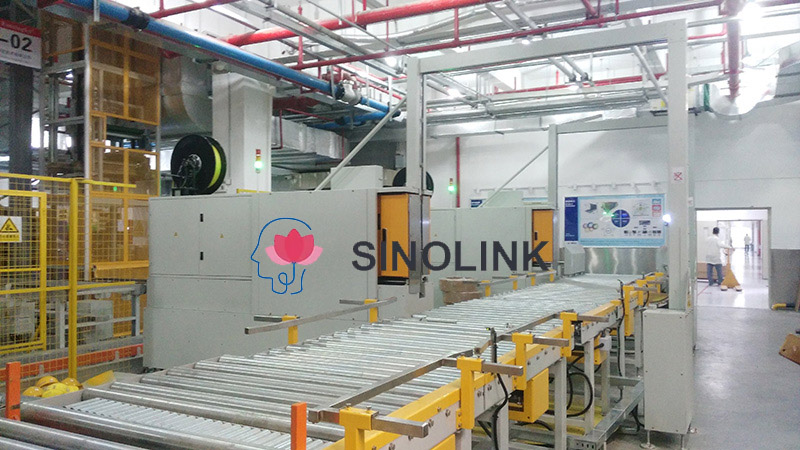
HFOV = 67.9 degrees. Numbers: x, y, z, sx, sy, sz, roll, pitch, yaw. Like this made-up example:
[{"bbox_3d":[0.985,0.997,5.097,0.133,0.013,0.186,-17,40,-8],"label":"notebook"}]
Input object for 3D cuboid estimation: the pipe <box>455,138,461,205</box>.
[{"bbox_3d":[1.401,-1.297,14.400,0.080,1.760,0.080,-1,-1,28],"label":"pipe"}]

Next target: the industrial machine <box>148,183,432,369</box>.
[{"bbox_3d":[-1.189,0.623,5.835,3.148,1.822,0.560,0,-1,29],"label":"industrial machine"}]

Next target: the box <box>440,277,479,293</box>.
[{"bbox_3d":[0.675,0.687,6.800,0.400,0.150,0.280,-1,-1,28],"label":"box"}]

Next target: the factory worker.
[{"bbox_3d":[9.208,0.927,17.200,0.620,1.700,0.480,-1,-2,31],"label":"factory worker"}]

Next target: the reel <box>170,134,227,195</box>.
[{"bbox_3d":[-2.267,-0.677,6.700,0.650,0.670,0.250,-1,-1,28],"label":"reel"}]

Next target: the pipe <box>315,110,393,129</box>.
[{"bbox_3d":[-1.131,-2.405,13.600,2.100,0.160,0.160,-1,-1,29],"label":"pipe"}]

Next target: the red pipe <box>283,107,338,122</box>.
[{"bbox_3d":[-1.940,-2.429,13.200,0.060,0.060,1.930,-1,-1,28],"label":"red pipe"}]

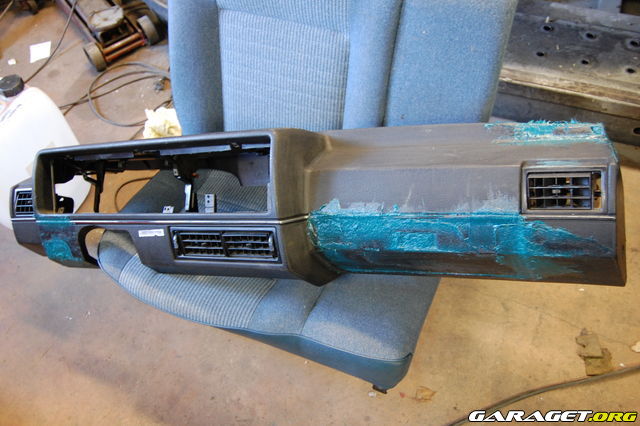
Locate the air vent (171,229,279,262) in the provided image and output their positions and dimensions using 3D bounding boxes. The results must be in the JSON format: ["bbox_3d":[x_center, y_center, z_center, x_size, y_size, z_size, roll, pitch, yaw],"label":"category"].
[{"bbox_3d":[-0.180,0.058,1.161,0.246,0.067,0.035,0,16,28],"label":"air vent"}]

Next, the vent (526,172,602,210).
[{"bbox_3d":[0.370,-0.032,0.916,0.108,0.060,0.035,0,-6,27],"label":"vent"}]

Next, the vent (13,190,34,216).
[{"bbox_3d":[-0.694,-0.023,1.469,0.108,0.064,0.035,0,-6,27],"label":"vent"}]

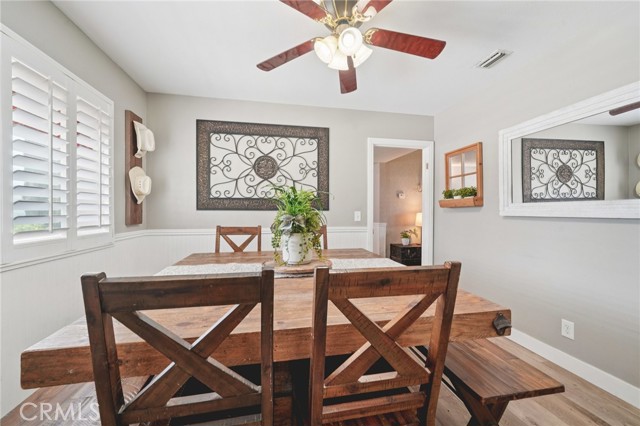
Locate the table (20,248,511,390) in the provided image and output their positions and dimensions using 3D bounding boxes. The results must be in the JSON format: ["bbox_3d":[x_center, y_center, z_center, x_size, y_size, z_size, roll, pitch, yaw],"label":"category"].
[{"bbox_3d":[-0.197,0.773,1.691,1.650,0.766,1.670,0,0,-11],"label":"table"}]

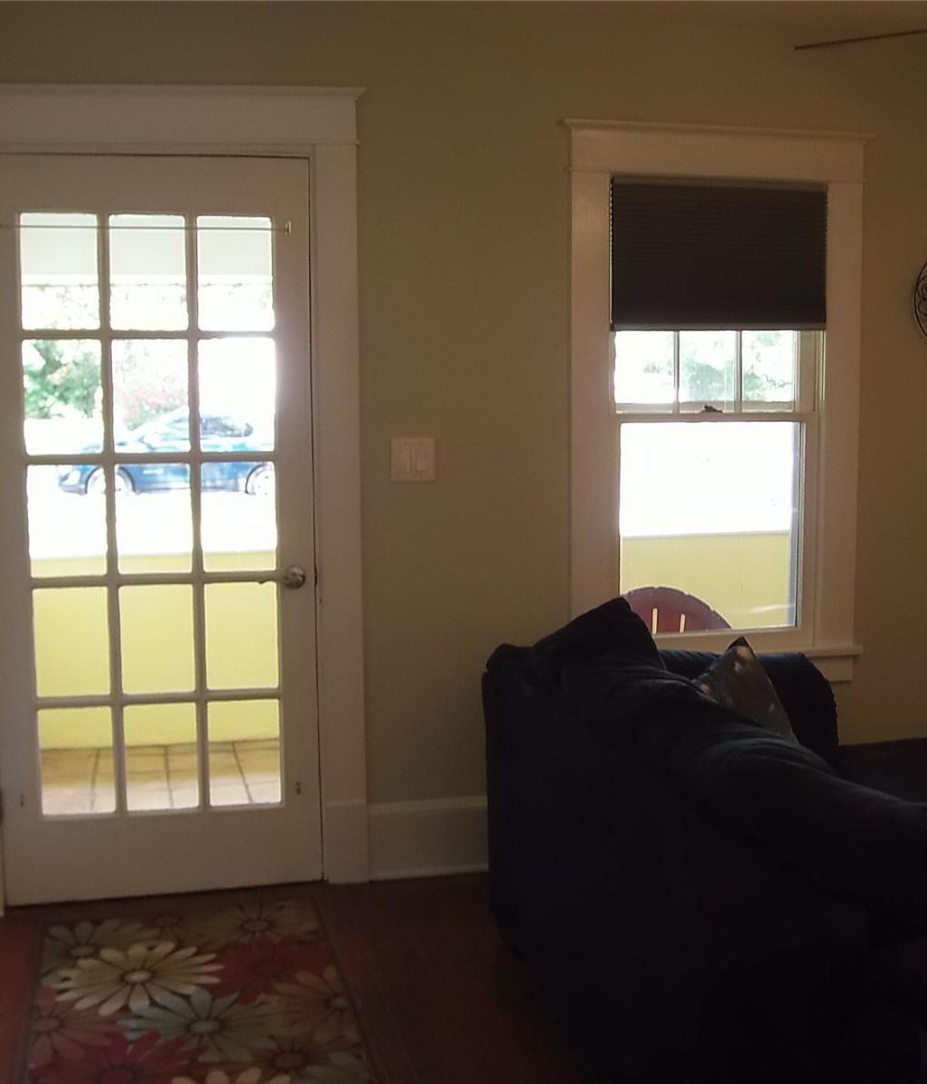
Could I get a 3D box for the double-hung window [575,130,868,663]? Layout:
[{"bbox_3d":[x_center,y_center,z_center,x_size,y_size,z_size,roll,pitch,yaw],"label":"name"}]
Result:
[{"bbox_3d":[0.744,-0.378,4.084,0.906,1.648,0.090,-2,6,-11],"label":"double-hung window"}]

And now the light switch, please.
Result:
[{"bbox_3d":[-0.143,-0.233,3.911,0.122,0.122,0.013,-2,6,-11],"label":"light switch"}]

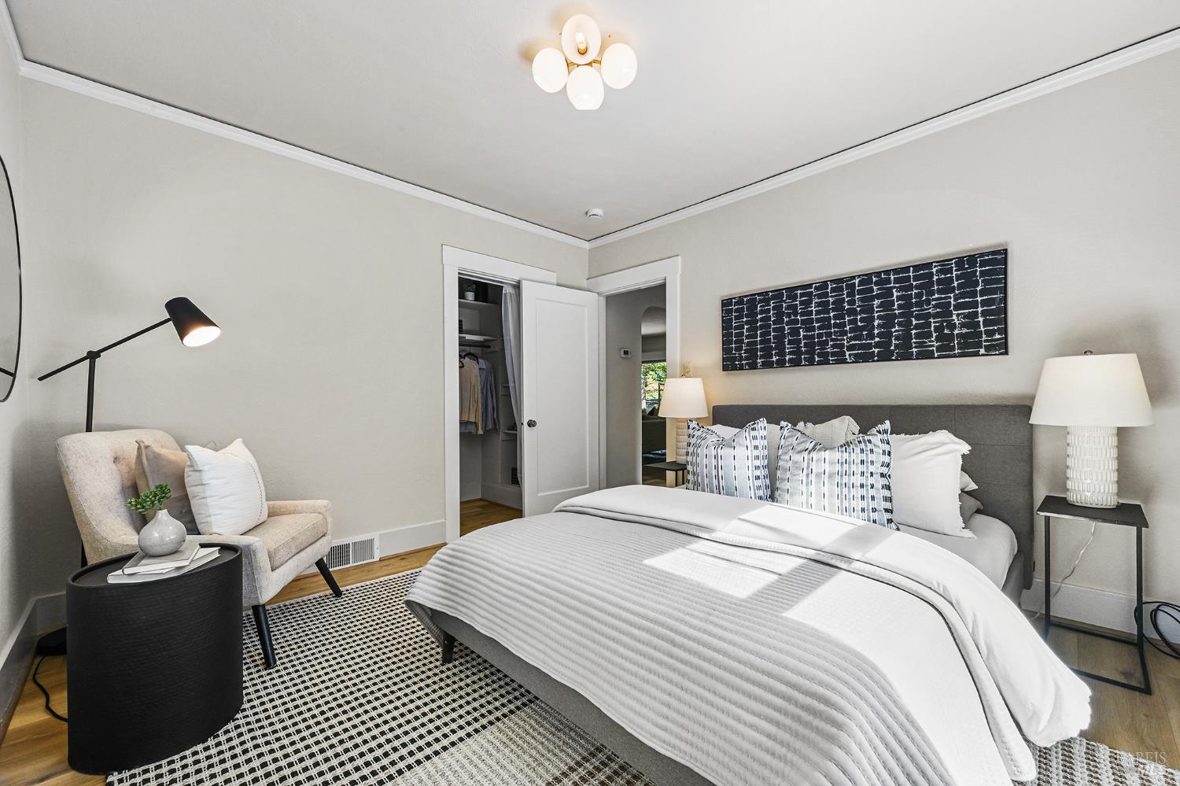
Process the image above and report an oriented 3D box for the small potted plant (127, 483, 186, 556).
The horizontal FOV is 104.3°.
[{"bbox_3d":[-1.415,0.413,1.495,0.150,0.230,0.120,0,-1,-43],"label":"small potted plant"}]

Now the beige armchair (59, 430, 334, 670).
[{"bbox_3d":[-1.677,0.626,2.088,0.785,0.930,0.690,-1,0,-8],"label":"beige armchair"}]

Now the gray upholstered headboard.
[{"bbox_3d":[1.479,0.494,2.701,0.090,0.830,1.641,0,-1,-45],"label":"gray upholstered headboard"}]

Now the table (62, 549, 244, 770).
[{"bbox_3d":[-1.397,0.818,1.505,0.420,0.530,0.420,0,-1,-45],"label":"table"}]

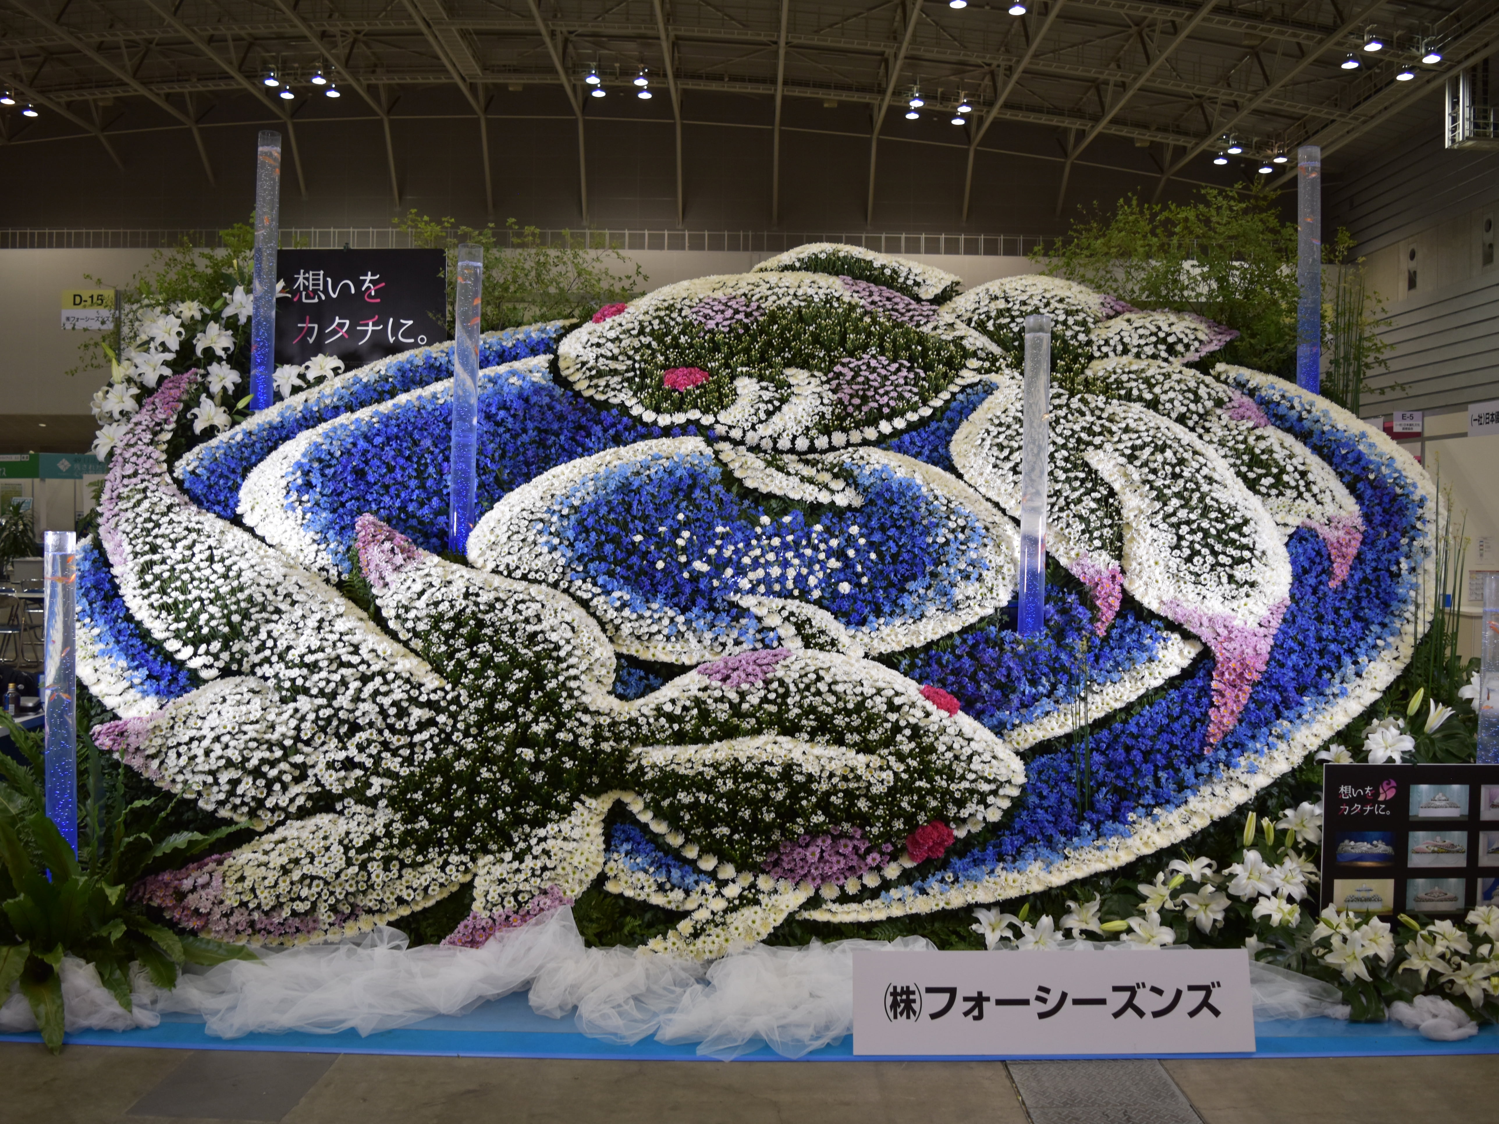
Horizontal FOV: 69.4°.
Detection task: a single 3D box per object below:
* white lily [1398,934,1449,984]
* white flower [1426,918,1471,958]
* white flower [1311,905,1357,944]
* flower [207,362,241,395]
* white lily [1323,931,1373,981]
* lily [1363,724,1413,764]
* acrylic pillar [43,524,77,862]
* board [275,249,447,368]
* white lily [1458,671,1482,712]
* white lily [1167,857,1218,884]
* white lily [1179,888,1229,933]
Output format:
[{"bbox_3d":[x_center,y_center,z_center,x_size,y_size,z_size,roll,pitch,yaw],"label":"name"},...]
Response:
[{"bbox_3d":[2.193,1.293,3.520,0.165,0.158,0.100,1,2,14],"label":"white lily"},{"bbox_3d":[2.259,1.217,3.500,0.159,0.121,0.100,1,1,9],"label":"white flower"},{"bbox_3d":[1.952,1.216,3.620,0.158,0.140,0.100,1,2,11],"label":"white flower"},{"bbox_3d":[-2.326,-0.813,4.800,0.161,0.145,0.100,1,1,-11],"label":"flower"},{"bbox_3d":[1.926,1.269,3.480,0.166,0.162,0.110,1,1,17],"label":"white lily"},{"bbox_3d":[2.272,0.656,3.850,0.175,0.150,0.110,1,1,17],"label":"lily"},{"bbox_3d":[-2.339,0.547,3.680,0.110,1.280,0.110,0,2,0],"label":"acrylic pillar"},{"bbox_3d":[-1.870,-1.209,5.200,0.835,0.590,0.013,1,2,-1],"label":"board"},{"bbox_3d":[2.662,0.476,3.950,0.167,0.154,0.110,1,1,19],"label":"white lily"},{"bbox_3d":[1.576,1.093,3.850,0.180,0.100,0.150,0,2,6],"label":"white lily"},{"bbox_3d":[1.538,1.180,3.660,0.168,0.155,0.100,1,2,6],"label":"white lily"}]

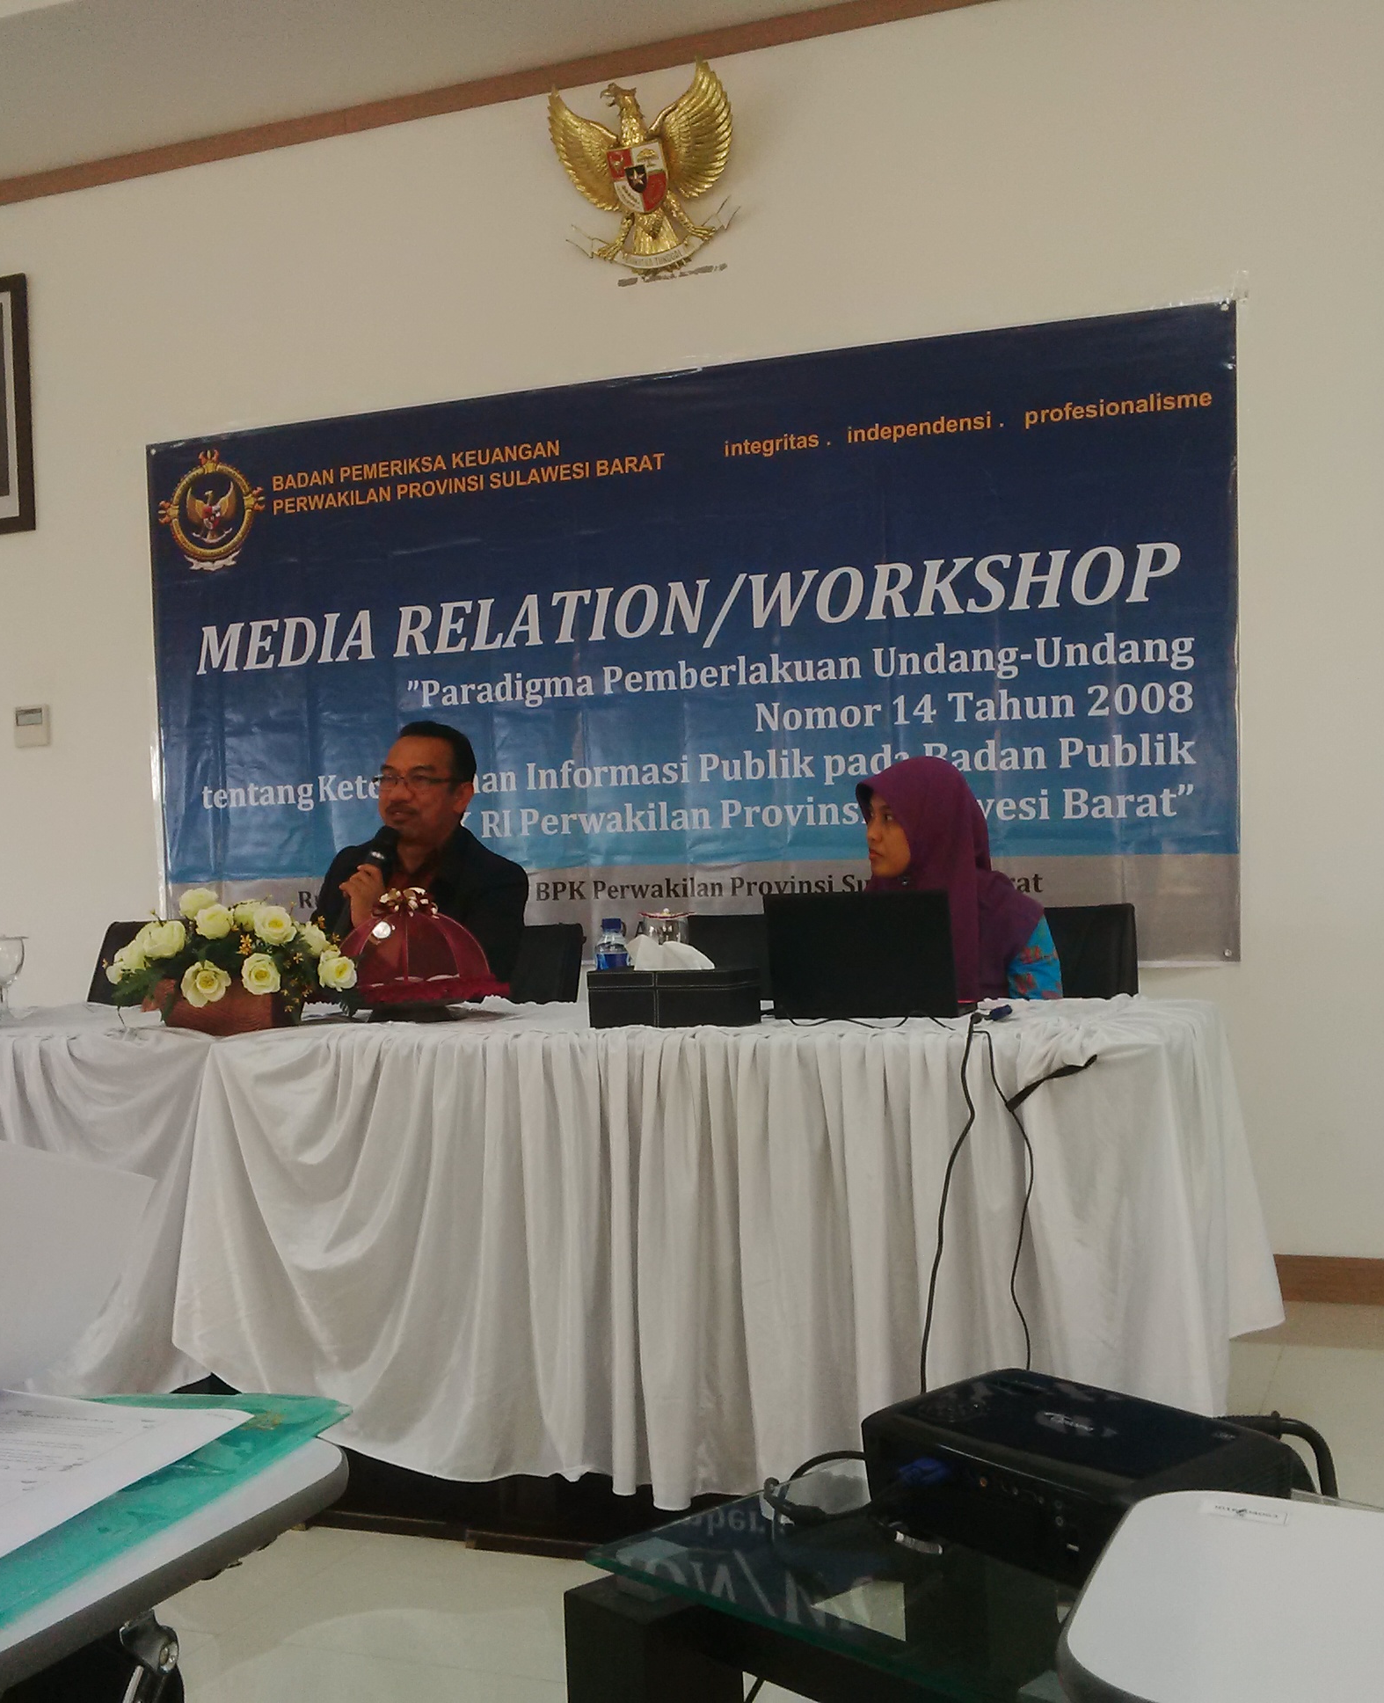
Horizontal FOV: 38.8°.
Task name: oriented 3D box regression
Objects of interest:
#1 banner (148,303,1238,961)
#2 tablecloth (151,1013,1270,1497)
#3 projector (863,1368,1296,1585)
[{"bbox_3d":[-0.144,-0.442,4.928,2.948,1.472,0.015,-2,0,23],"label":"banner"},{"bbox_3d":[0.060,0.609,3.178,1.630,0.693,0.740,-2,0,23],"label":"tablecloth"},{"bbox_3d":[0.345,0.569,1.773,0.222,0.103,0.312,-2,0,-40],"label":"projector"}]

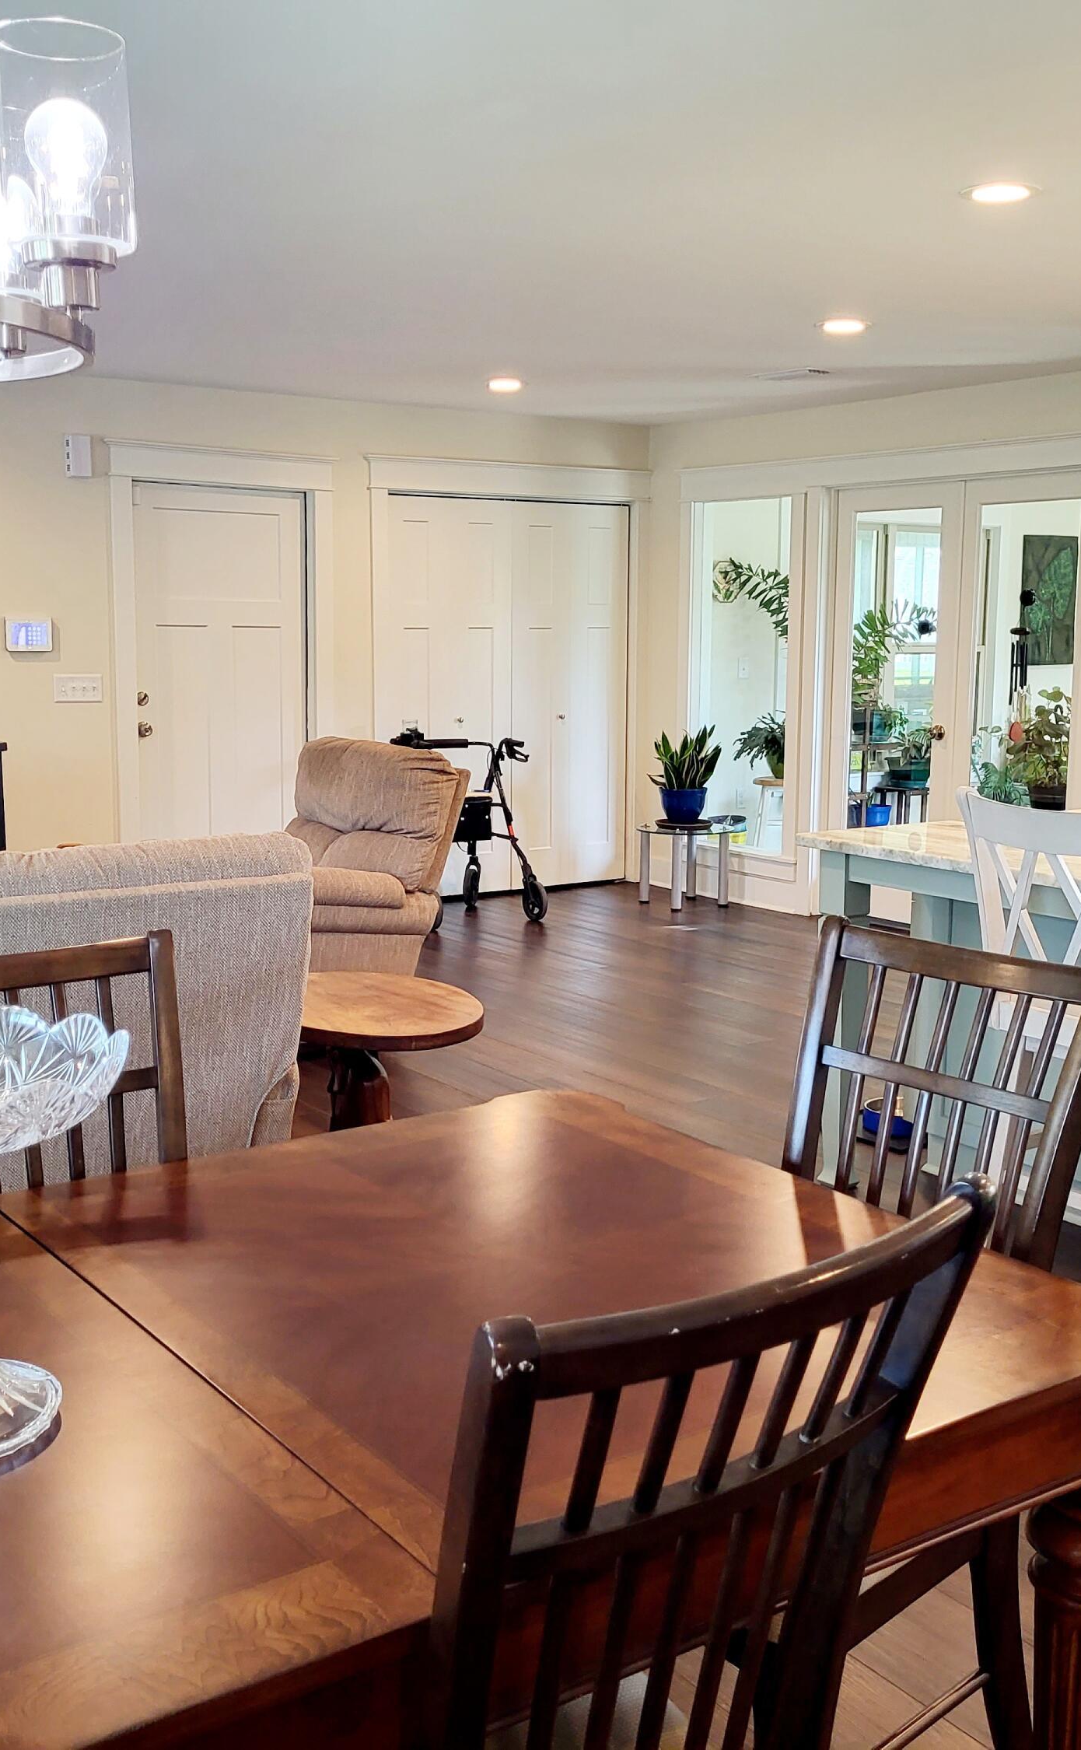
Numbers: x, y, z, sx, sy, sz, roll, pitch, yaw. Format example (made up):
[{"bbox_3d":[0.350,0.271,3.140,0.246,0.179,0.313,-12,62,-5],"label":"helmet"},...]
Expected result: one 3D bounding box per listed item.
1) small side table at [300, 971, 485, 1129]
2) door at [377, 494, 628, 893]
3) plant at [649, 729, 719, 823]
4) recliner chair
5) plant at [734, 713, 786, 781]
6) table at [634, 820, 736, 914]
[{"bbox_3d":[-0.417,0.581,4.304,0.530,0.550,0.740,-4,9,-24],"label":"small side table"},{"bbox_3d":[-0.158,-0.915,9.100,1.500,2.030,0.060,-5,10,-34],"label":"door"},{"bbox_3d":[0.722,-0.491,8.787,0.340,0.501,0.340,0,8,0],"label":"plant"},{"bbox_3d":[-0.800,-0.005,6.399,0.950,1.020,0.900,-4,9,-27],"label":"recliner chair"},{"bbox_3d":[1.298,-0.702,9.387,0.480,0.380,0.460,1,9,8],"label":"plant"},{"bbox_3d":[0.738,-0.049,8.973,0.500,0.410,0.500,0,9,0],"label":"table"}]

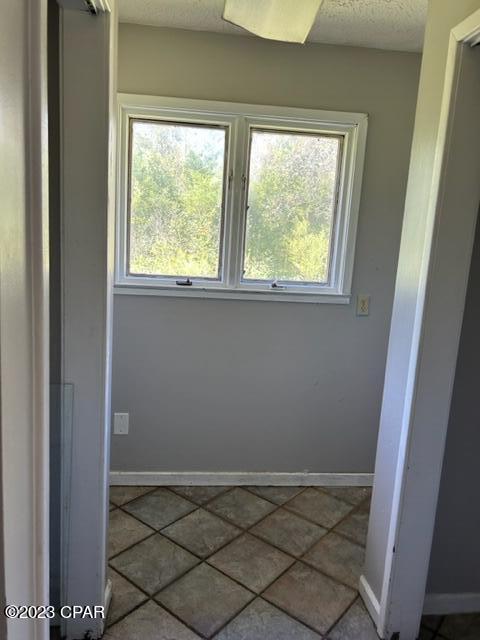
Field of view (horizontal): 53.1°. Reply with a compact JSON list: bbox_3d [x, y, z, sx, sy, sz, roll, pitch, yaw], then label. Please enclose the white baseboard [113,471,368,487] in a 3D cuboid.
[{"bbox_3d":[0.039,0.952,2.845,1.620,0.088,0.016,2,10,-6],"label":"white baseboard"}]

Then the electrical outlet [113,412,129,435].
[{"bbox_3d":[-0.669,0.589,2.713,0.078,0.124,0.012,2,10,-6],"label":"electrical outlet"}]

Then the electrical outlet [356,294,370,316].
[{"bbox_3d":[0.701,-0.079,2.726,0.071,0.116,0.012,2,10,-6],"label":"electrical outlet"}]

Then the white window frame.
[{"bbox_3d":[-0.021,-0.615,2.584,1.355,1.016,0.090,2,10,-6],"label":"white window frame"}]

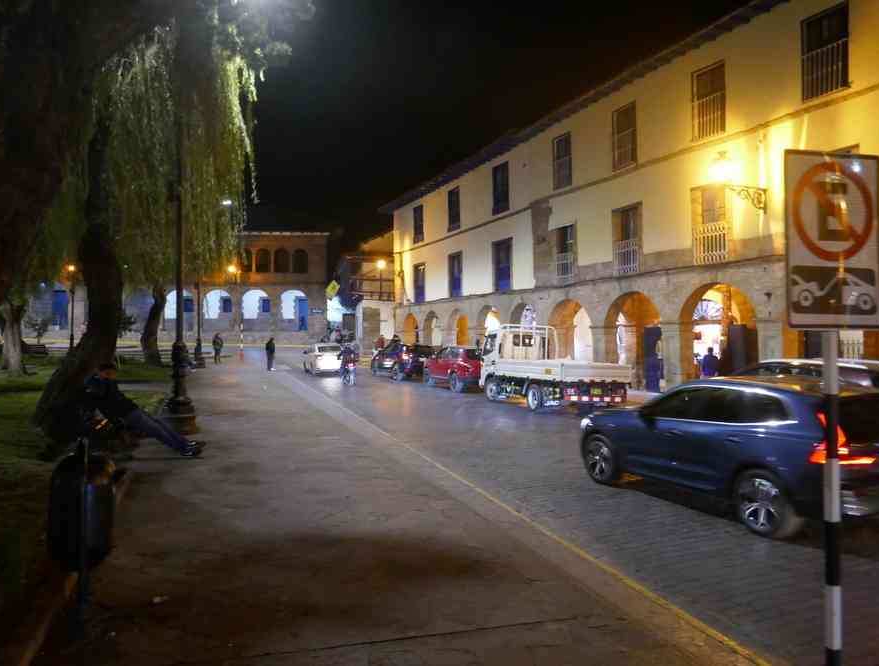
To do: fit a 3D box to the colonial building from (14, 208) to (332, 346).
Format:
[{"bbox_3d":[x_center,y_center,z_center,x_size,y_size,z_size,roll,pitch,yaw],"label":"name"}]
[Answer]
[{"bbox_3d":[-25.400,-4.400,70.000,29.500,11.200,12.000,0,-1,-7],"label":"colonial building"}]

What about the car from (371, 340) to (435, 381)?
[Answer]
[{"bbox_3d":[-1.510,1.290,31.500,1.820,1.630,4.350,0,-1,-22],"label":"car"}]

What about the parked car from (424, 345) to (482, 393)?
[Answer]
[{"bbox_3d":[0.945,1.370,27.060,1.840,1.660,4.450,0,-1,-22],"label":"parked car"}]

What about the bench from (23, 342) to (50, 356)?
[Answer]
[{"bbox_3d":[-22.680,0.945,39.000,1.650,0.800,0.650,0,-1,-9],"label":"bench"}]

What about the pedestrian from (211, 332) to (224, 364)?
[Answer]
[{"bbox_3d":[-11.800,0.840,37.000,0.520,1.660,0.340,0,-1,-20],"label":"pedestrian"}]

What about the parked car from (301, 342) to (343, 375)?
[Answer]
[{"bbox_3d":[-5.520,1.265,34.140,1.750,1.470,4.400,0,-1,-17],"label":"parked car"}]

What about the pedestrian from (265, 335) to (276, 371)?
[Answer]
[{"bbox_3d":[-8.140,1.050,33.500,0.360,1.650,0.470,0,-1,6],"label":"pedestrian"}]

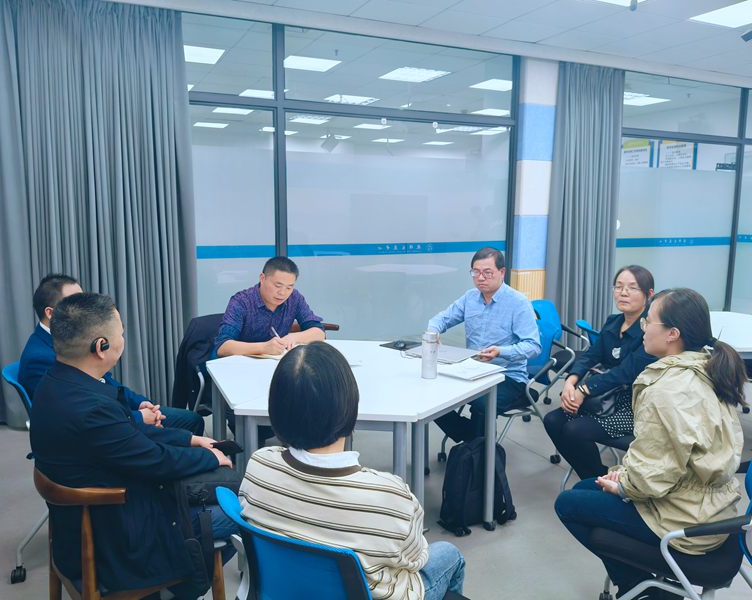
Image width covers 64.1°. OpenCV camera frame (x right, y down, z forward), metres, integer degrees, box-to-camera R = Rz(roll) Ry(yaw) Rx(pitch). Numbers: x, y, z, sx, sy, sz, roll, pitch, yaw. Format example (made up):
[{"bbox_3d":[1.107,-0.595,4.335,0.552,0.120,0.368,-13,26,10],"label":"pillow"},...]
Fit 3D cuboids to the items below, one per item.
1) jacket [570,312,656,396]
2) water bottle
[{"bbox_3d":[1.229,0.308,3.030,0.420,0.560,0.460,-5,10,-33],"label":"jacket"},{"bbox_3d":[0.243,0.249,2.825,0.071,0.225,0.071,-3,9,-23],"label":"water bottle"}]

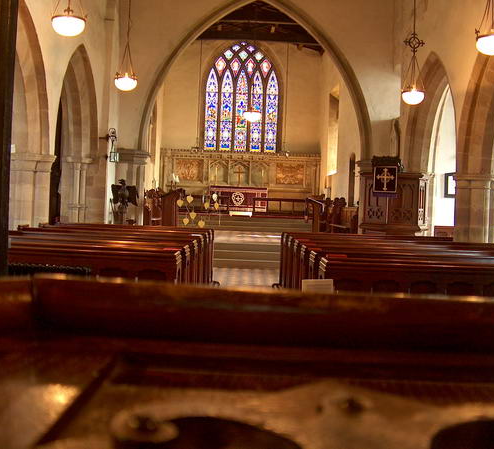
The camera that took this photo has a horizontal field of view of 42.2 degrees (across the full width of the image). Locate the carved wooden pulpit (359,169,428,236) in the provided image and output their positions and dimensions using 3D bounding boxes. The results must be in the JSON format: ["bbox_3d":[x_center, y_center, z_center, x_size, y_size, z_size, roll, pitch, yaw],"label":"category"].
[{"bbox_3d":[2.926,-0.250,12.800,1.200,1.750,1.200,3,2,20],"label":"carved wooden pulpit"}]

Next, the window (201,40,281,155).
[{"bbox_3d":[-0.197,-4.994,25.200,2.980,4.150,0.300,2,2,0],"label":"window"}]

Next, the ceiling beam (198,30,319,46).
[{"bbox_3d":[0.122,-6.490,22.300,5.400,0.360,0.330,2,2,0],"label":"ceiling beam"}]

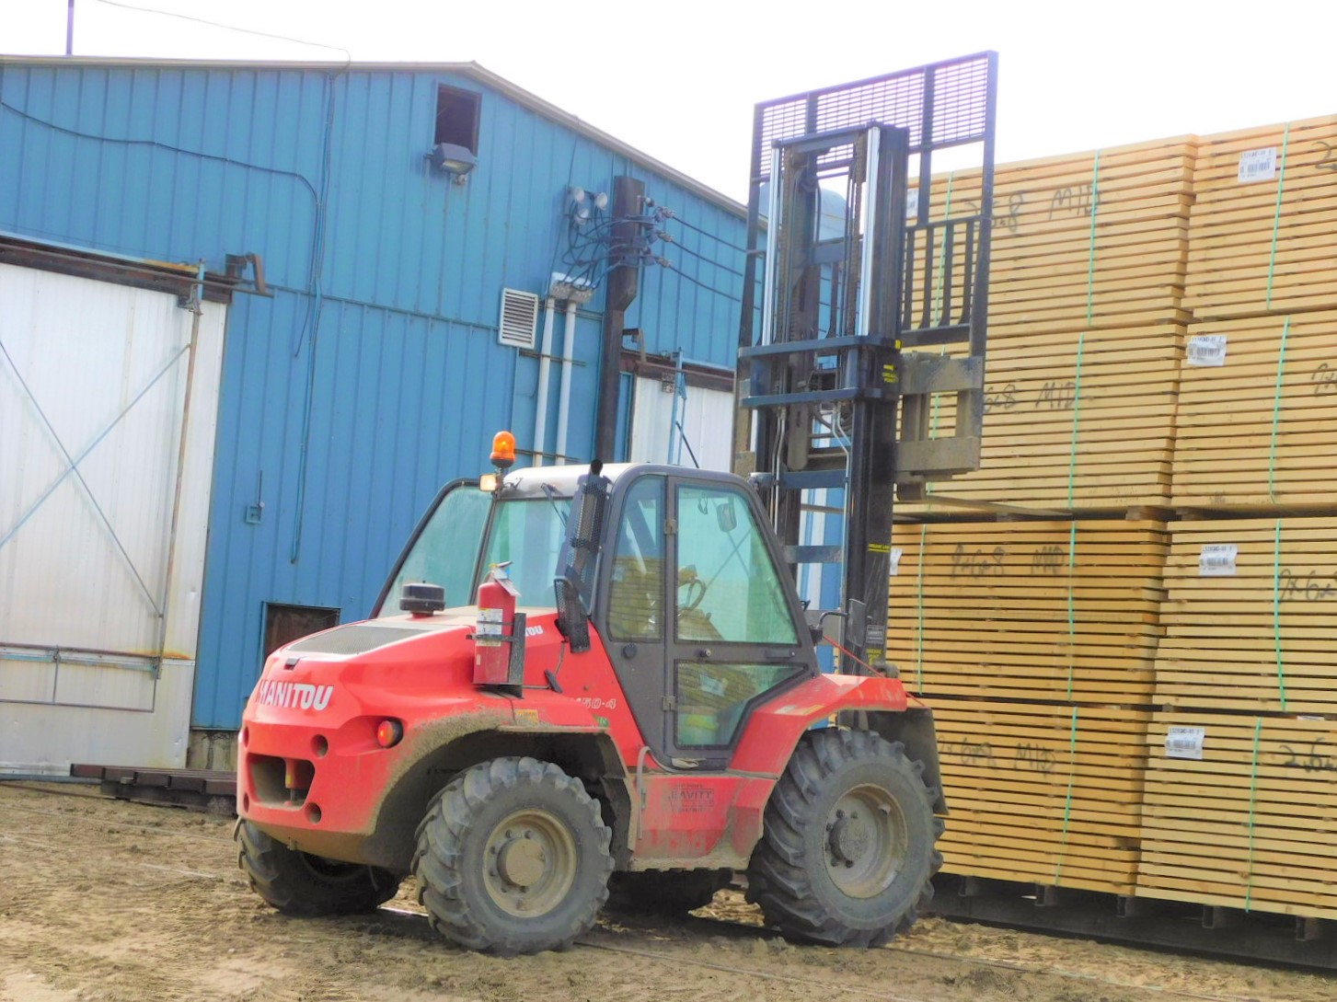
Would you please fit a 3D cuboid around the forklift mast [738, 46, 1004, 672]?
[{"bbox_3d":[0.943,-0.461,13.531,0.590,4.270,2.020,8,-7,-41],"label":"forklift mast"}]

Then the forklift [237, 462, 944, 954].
[{"bbox_3d":[-0.471,1.057,12.247,3.770,2.470,1.970,8,-7,-41],"label":"forklift"}]

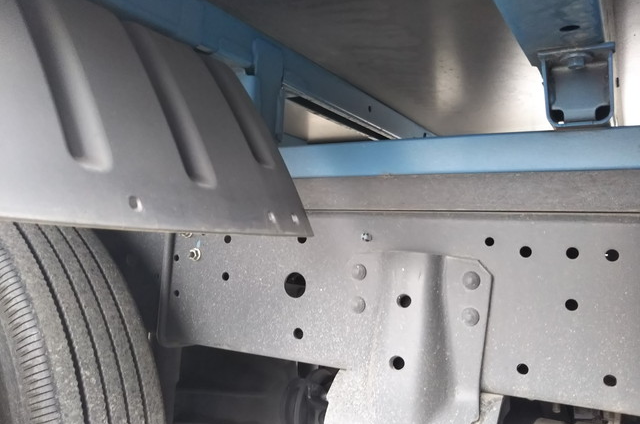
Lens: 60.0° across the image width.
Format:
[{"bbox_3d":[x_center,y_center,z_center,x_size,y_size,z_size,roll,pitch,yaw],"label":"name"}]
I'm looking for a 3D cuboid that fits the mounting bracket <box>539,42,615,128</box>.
[{"bbox_3d":[0.294,-0.137,0.636,0.076,0.084,0.067,0,1,27],"label":"mounting bracket"}]

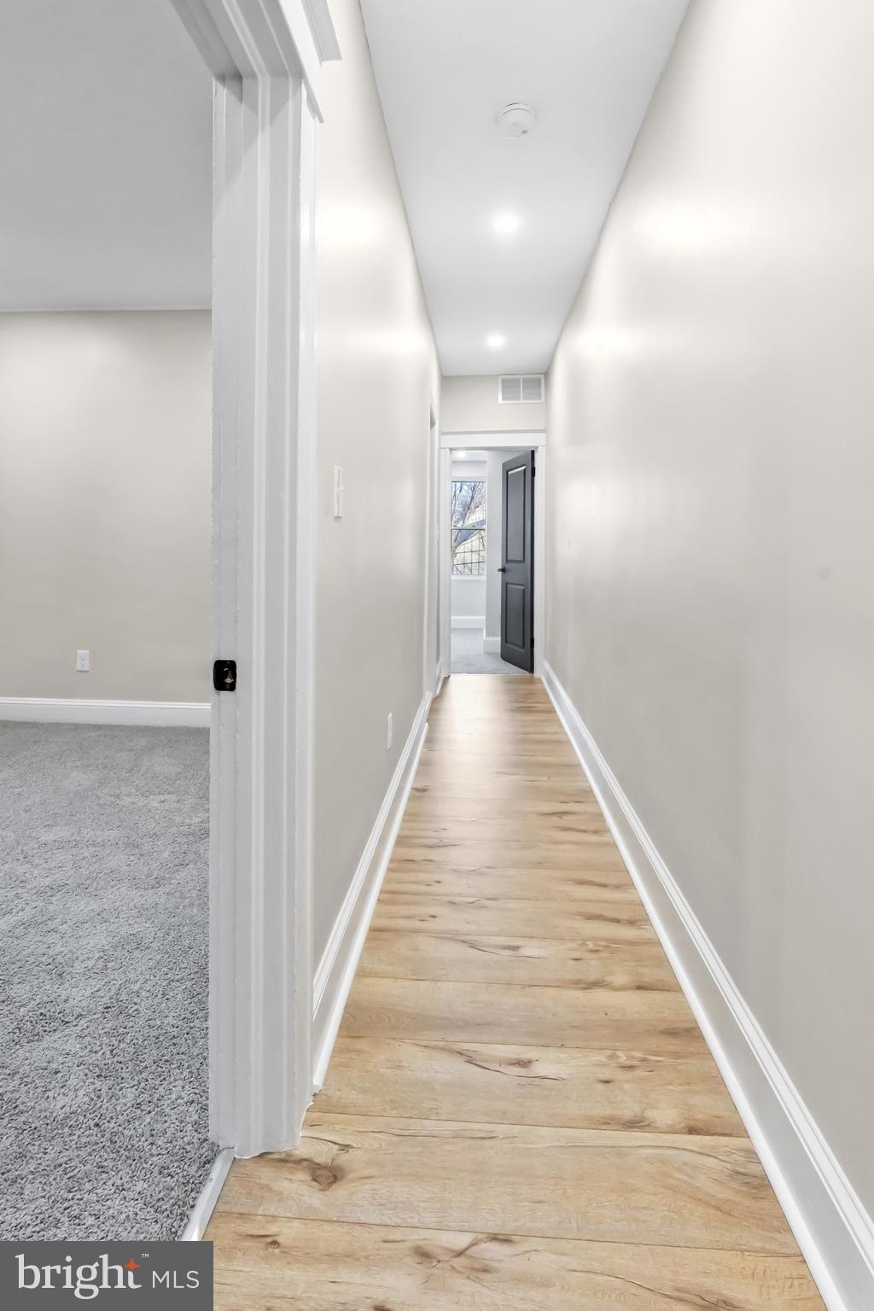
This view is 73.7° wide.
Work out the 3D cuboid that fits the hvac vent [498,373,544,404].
[{"bbox_3d":[0.766,-2.418,5.280,0.415,0.265,0.030,0,5,4],"label":"hvac vent"}]

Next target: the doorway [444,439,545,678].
[{"bbox_3d":[0.531,-0.892,5.340,0.920,2.170,0.160,0,5,4],"label":"doorway"}]

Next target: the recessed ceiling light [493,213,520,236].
[{"bbox_3d":[0.341,-2.107,2.850,0.130,0.030,0.130,0,5,4],"label":"recessed ceiling light"}]

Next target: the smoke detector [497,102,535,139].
[{"bbox_3d":[0.290,-1.964,2.140,0.143,0.042,0.143,0,5,4],"label":"smoke detector"}]

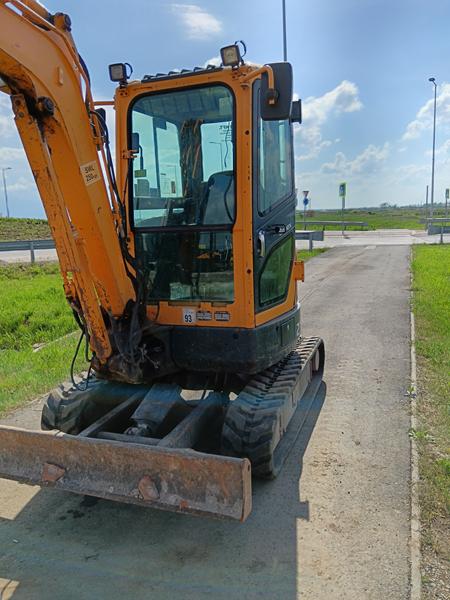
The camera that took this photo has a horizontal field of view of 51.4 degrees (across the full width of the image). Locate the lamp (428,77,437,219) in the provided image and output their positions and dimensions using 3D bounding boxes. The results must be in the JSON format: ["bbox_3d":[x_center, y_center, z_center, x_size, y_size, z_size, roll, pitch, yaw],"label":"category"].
[{"bbox_3d":[14.738,-10.302,33.464,0.350,10.296,1.200,7,14,42],"label":"lamp"}]

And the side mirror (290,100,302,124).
[{"bbox_3d":[0.553,-1.450,3.620,0.100,0.180,0.070,1,11,21],"label":"side mirror"}]

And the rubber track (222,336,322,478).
[{"bbox_3d":[0.495,0.714,3.812,0.327,0.431,2.069,1,11,21],"label":"rubber track"}]

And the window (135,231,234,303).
[{"bbox_3d":[-0.277,-0.225,3.185,0.729,0.483,0.040,1,11,21],"label":"window"}]

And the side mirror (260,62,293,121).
[{"bbox_3d":[0.295,-1.190,2.684,0.165,0.300,0.075,-1,10,7],"label":"side mirror"}]

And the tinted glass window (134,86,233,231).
[{"bbox_3d":[-0.281,-0.913,3.050,0.752,0.853,0.040,1,11,21],"label":"tinted glass window"}]

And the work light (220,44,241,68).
[{"bbox_3d":[0.035,-1.432,2.752,0.110,0.120,0.080,1,28,21],"label":"work light"}]

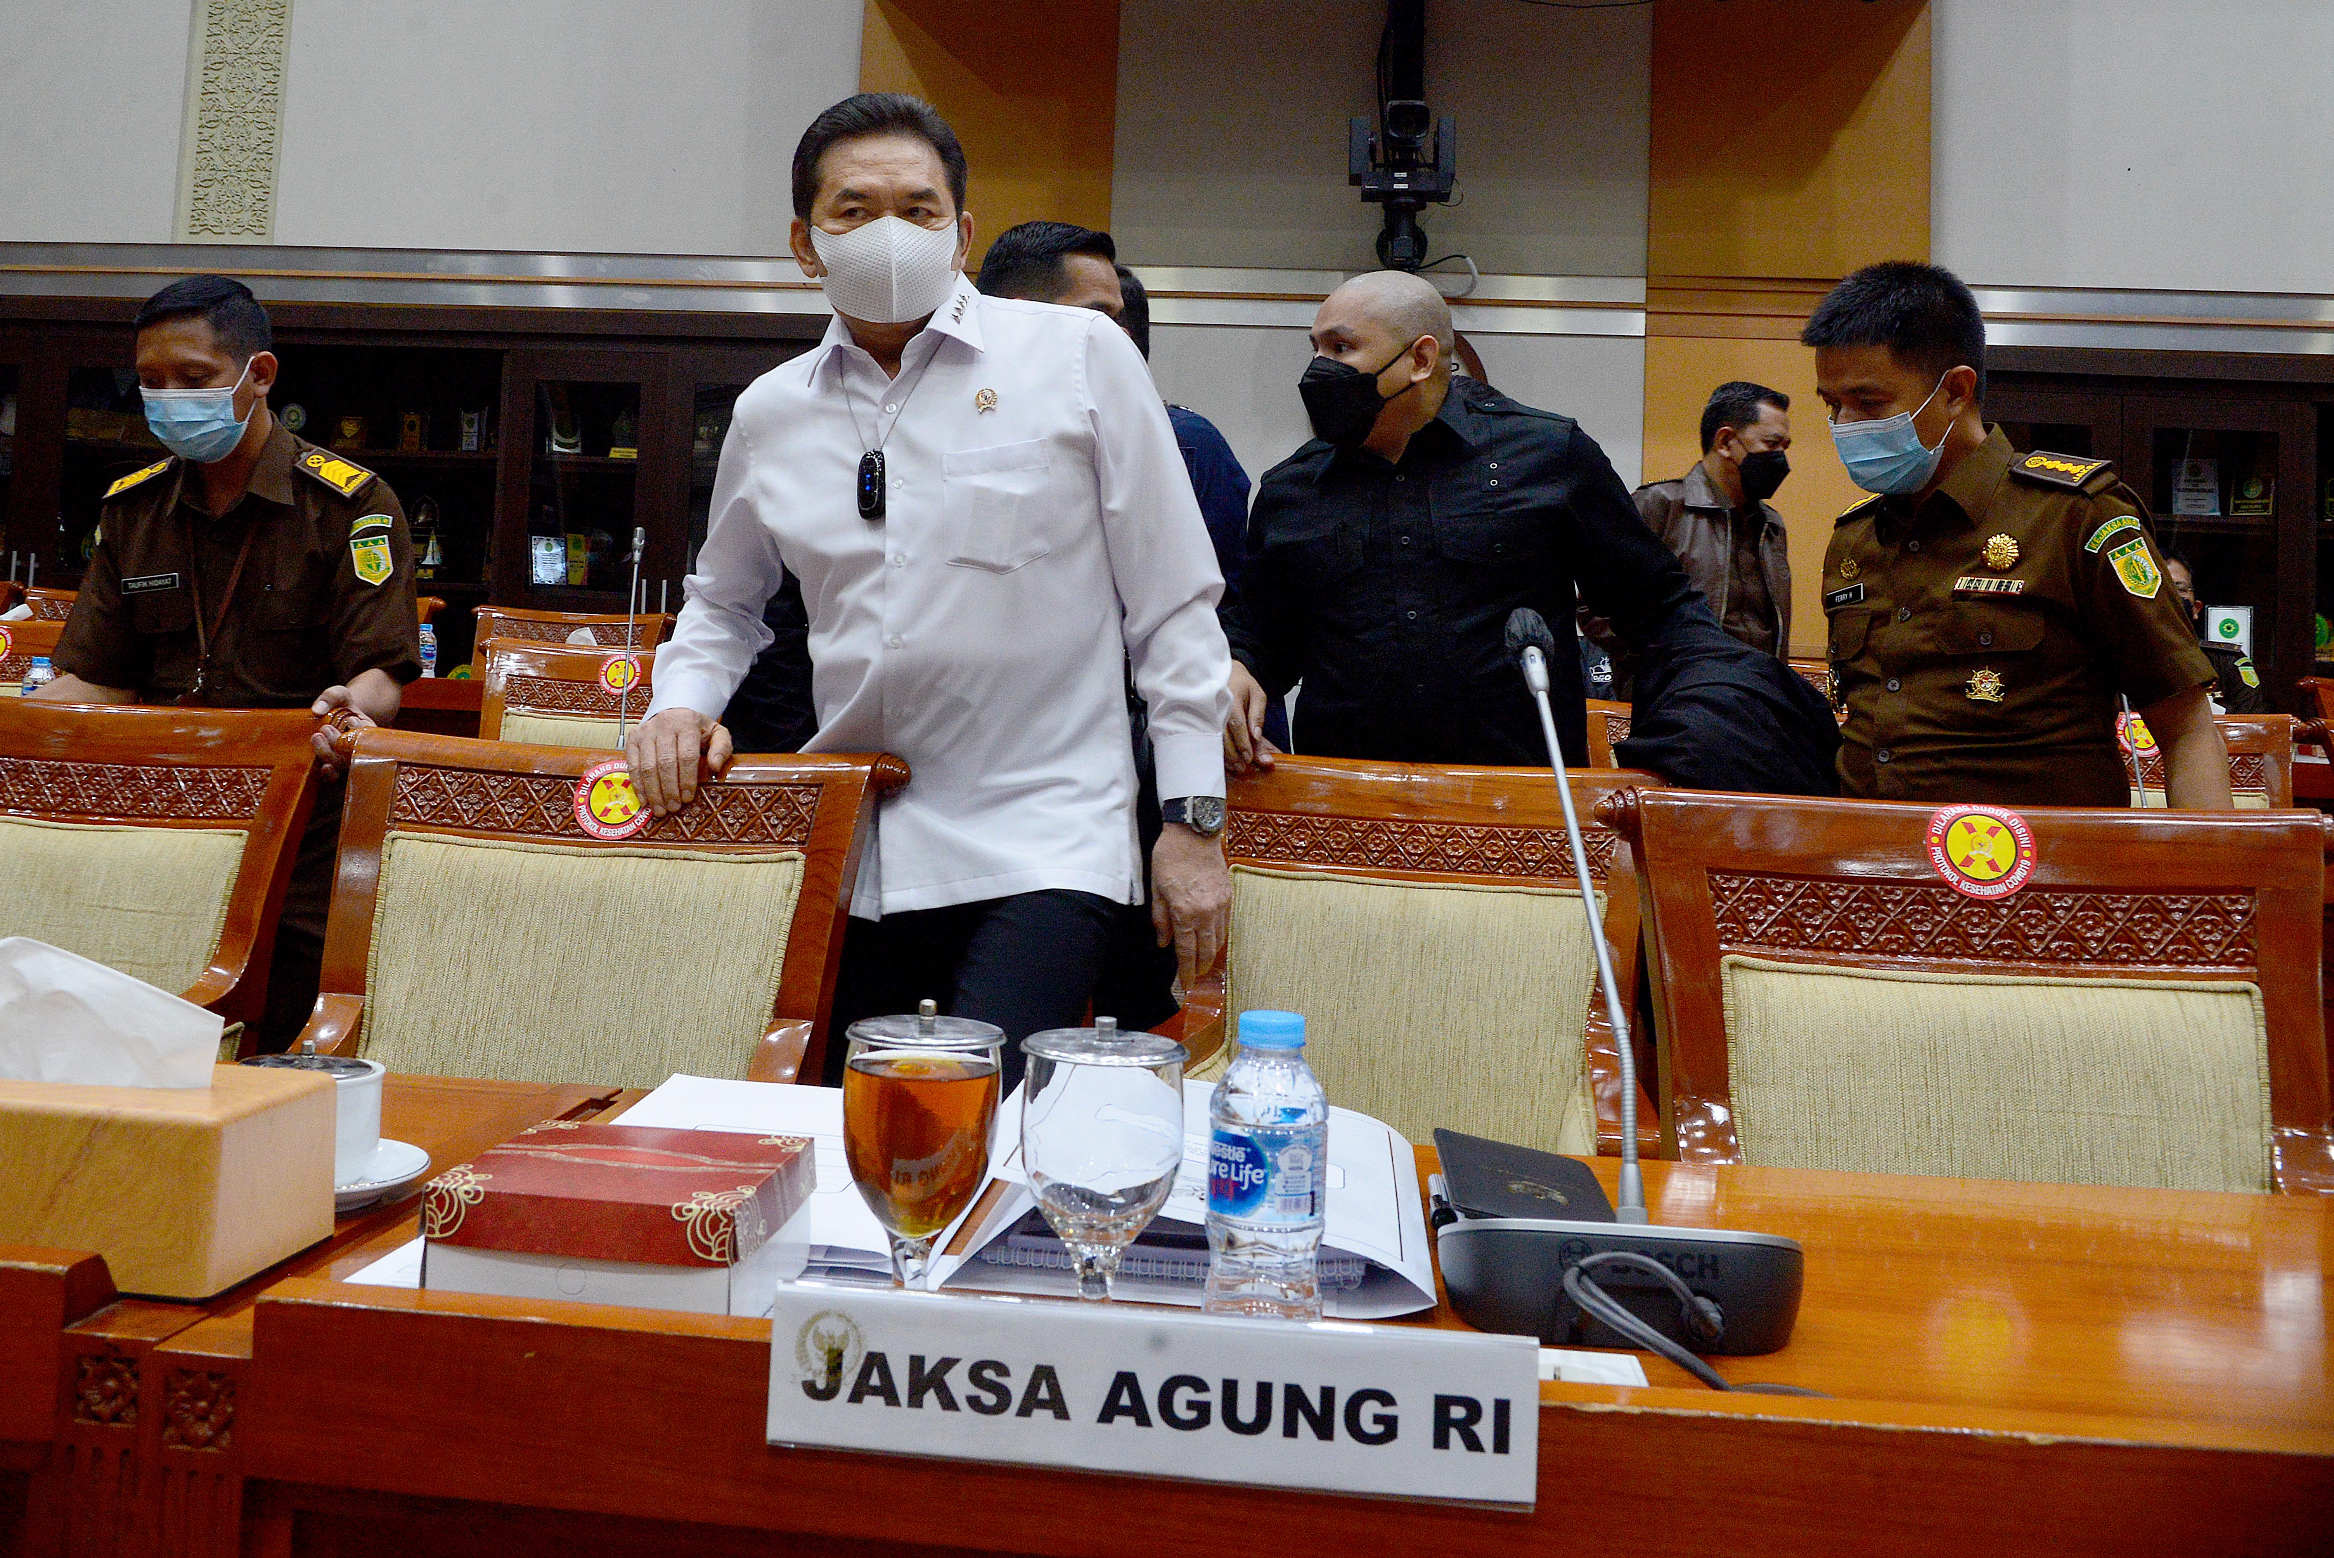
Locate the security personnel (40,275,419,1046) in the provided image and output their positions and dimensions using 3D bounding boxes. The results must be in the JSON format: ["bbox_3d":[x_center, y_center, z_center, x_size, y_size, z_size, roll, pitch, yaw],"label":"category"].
[{"bbox_3d":[-1.307,0.147,2.039,0.530,1.675,0.420,3,0,-15],"label":"security personnel"}]

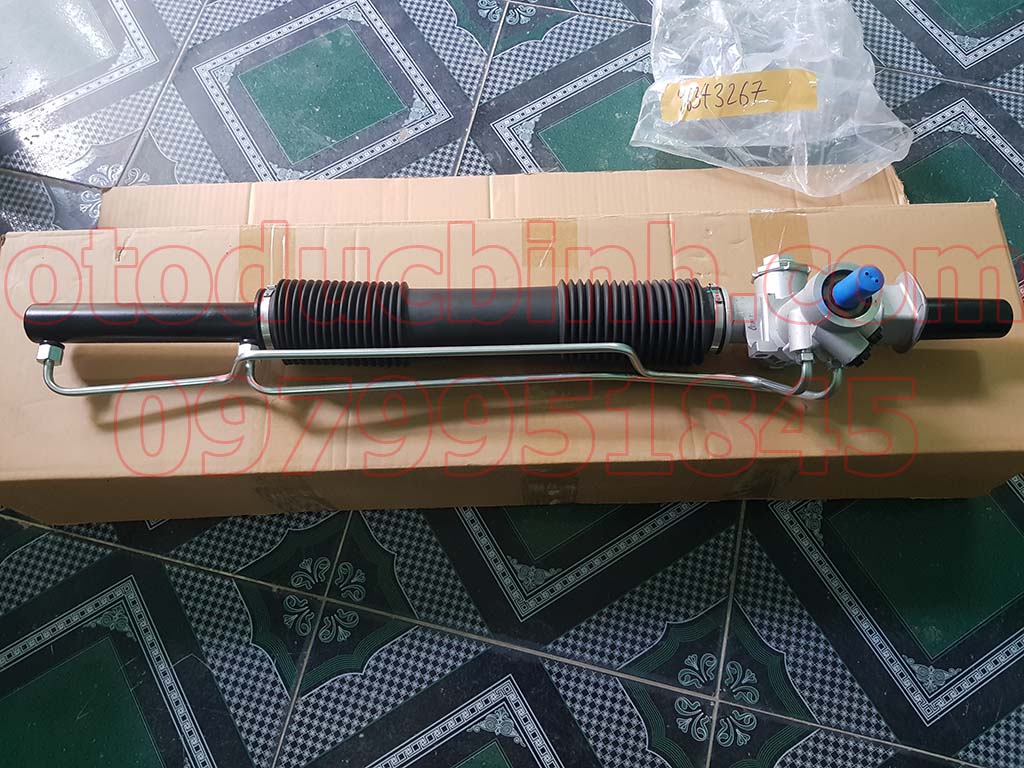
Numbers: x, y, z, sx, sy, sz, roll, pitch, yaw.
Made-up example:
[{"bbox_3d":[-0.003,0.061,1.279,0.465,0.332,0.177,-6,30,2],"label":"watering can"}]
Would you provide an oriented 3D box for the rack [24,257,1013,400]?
[{"bbox_3d":[0.005,-0.058,0.616,0.829,0.135,0.122,0,71,0],"label":"rack"}]

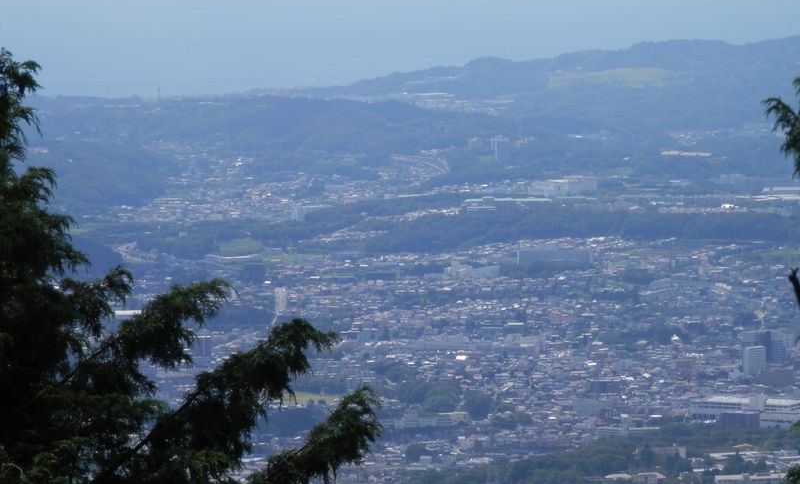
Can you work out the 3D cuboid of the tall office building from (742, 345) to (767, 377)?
[{"bbox_3d":[403.300,137.000,5360.000,24.500,36.000,12.000,-3,6,-36],"label":"tall office building"}]

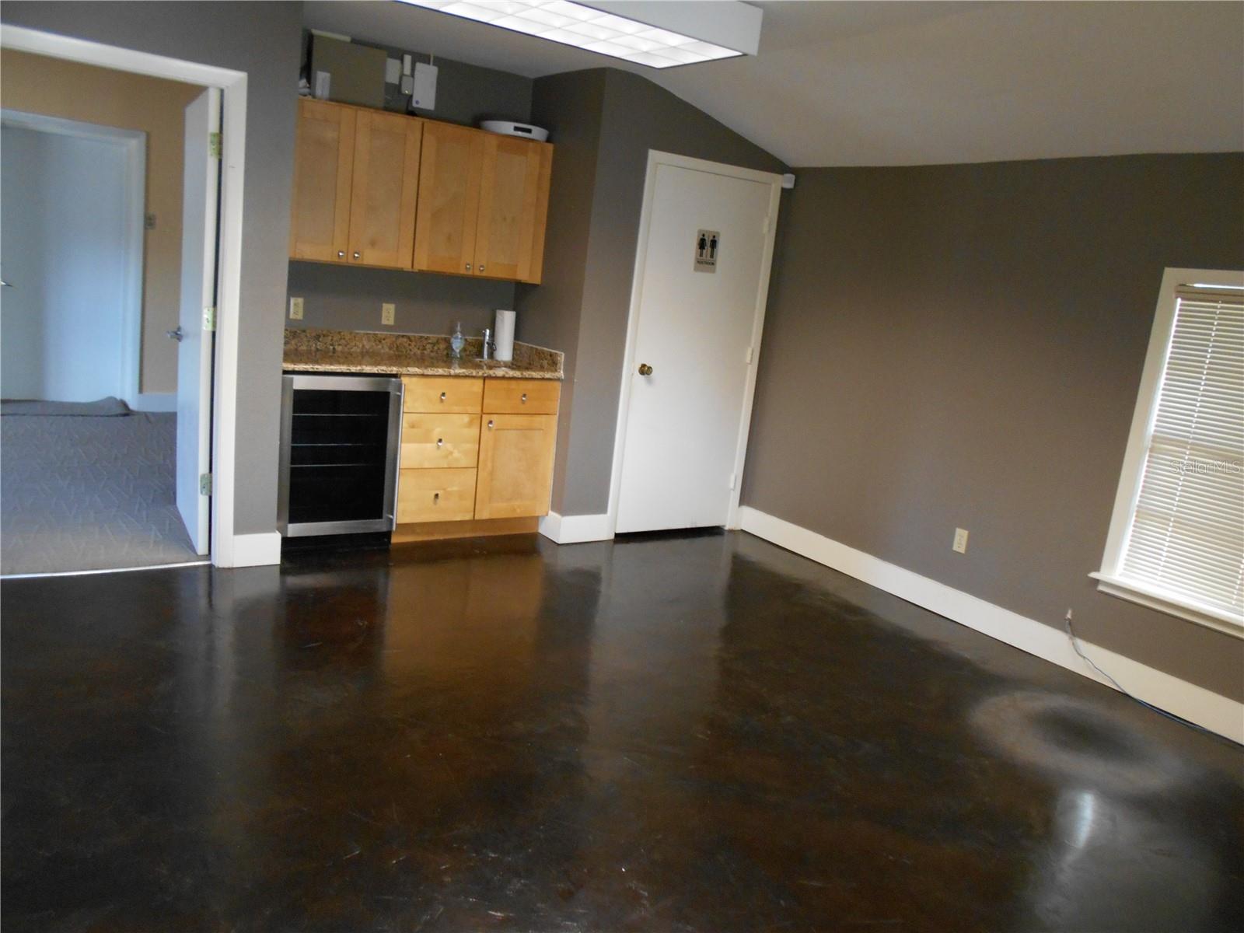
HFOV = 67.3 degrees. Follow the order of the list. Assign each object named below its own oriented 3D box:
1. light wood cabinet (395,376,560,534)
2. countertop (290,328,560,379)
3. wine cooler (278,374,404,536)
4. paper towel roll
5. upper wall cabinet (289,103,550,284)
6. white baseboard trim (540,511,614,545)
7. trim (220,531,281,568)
[{"bbox_3d":[-0.913,-0.100,5.209,0.884,0.889,0.619,-1,14,-33],"label":"light wood cabinet"},{"bbox_3d":[-1.118,-0.596,4.940,1.502,0.140,0.633,-1,14,-33],"label":"countertop"},{"bbox_3d":[-1.534,-0.070,4.775,0.604,0.869,0.623,-1,14,-33],"label":"wine cooler"},{"bbox_3d":[-0.662,-0.743,5.279,0.111,0.282,0.111,6,12,-1],"label":"paper towel roll"},{"bbox_3d":[-1.106,-1.418,4.927,1.461,0.740,0.305,-1,14,-33],"label":"upper wall cabinet"},{"bbox_3d":[-0.260,0.325,5.318,0.336,0.153,0.229,-1,14,-33],"label":"white baseboard trim"},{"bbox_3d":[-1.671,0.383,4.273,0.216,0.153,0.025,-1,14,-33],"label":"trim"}]

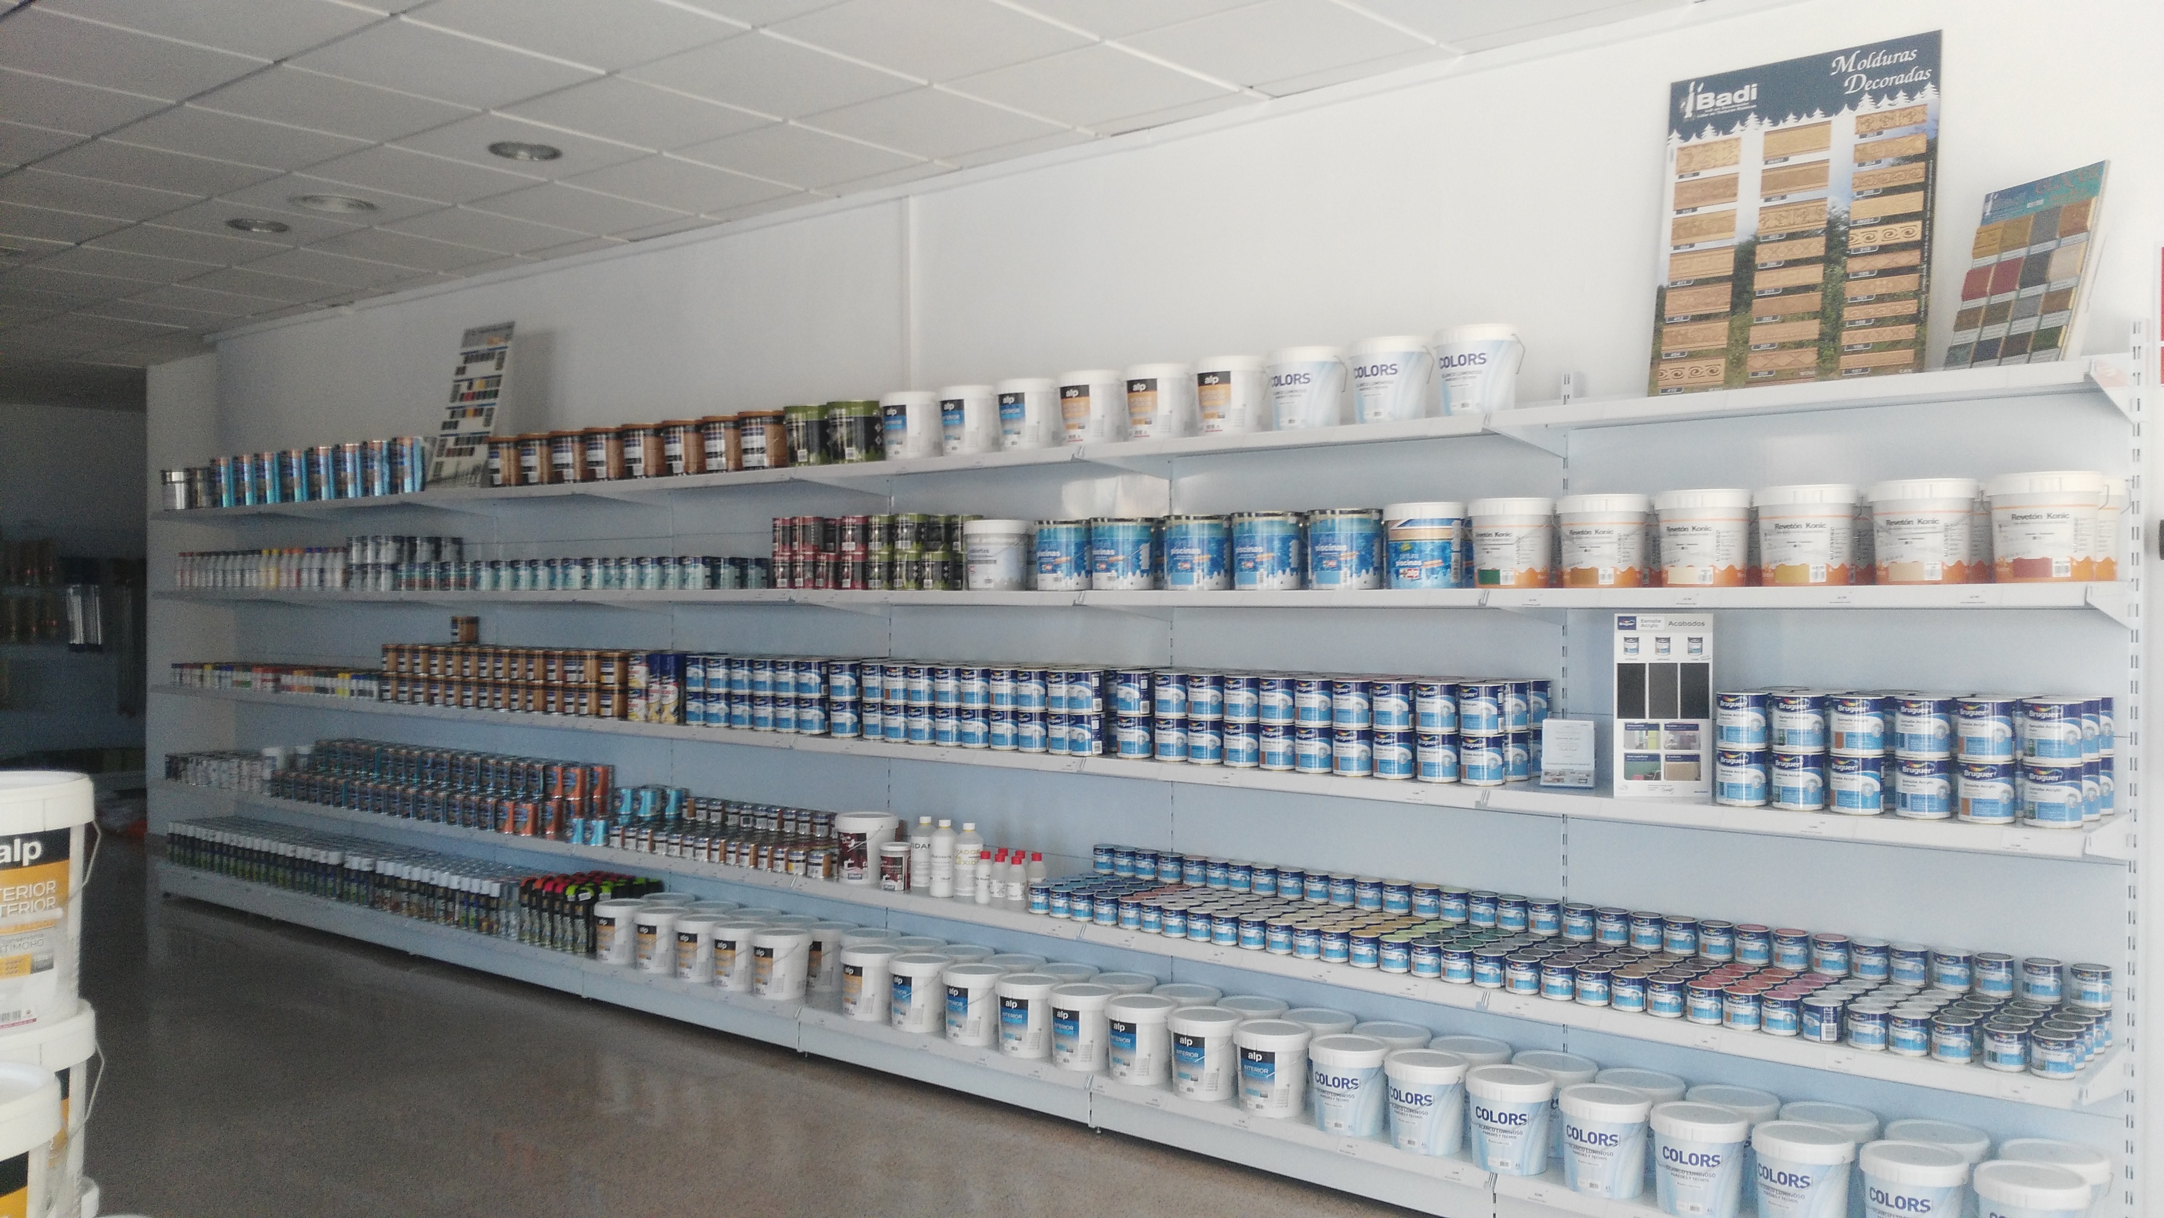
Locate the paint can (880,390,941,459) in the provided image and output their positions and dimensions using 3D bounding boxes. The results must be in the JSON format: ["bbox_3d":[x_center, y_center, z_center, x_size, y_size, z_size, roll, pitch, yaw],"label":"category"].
[{"bbox_3d":[-0.533,-0.565,5.011,0.197,0.203,0.197,0,1,0],"label":"paint can"}]

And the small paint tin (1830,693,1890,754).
[{"bbox_3d":[1.606,0.235,3.328,0.099,0.113,0.099,1,2,38],"label":"small paint tin"}]

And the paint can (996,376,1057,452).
[{"bbox_3d":[-0.162,-0.574,4.757,0.183,0.196,0.183,0,1,0],"label":"paint can"}]

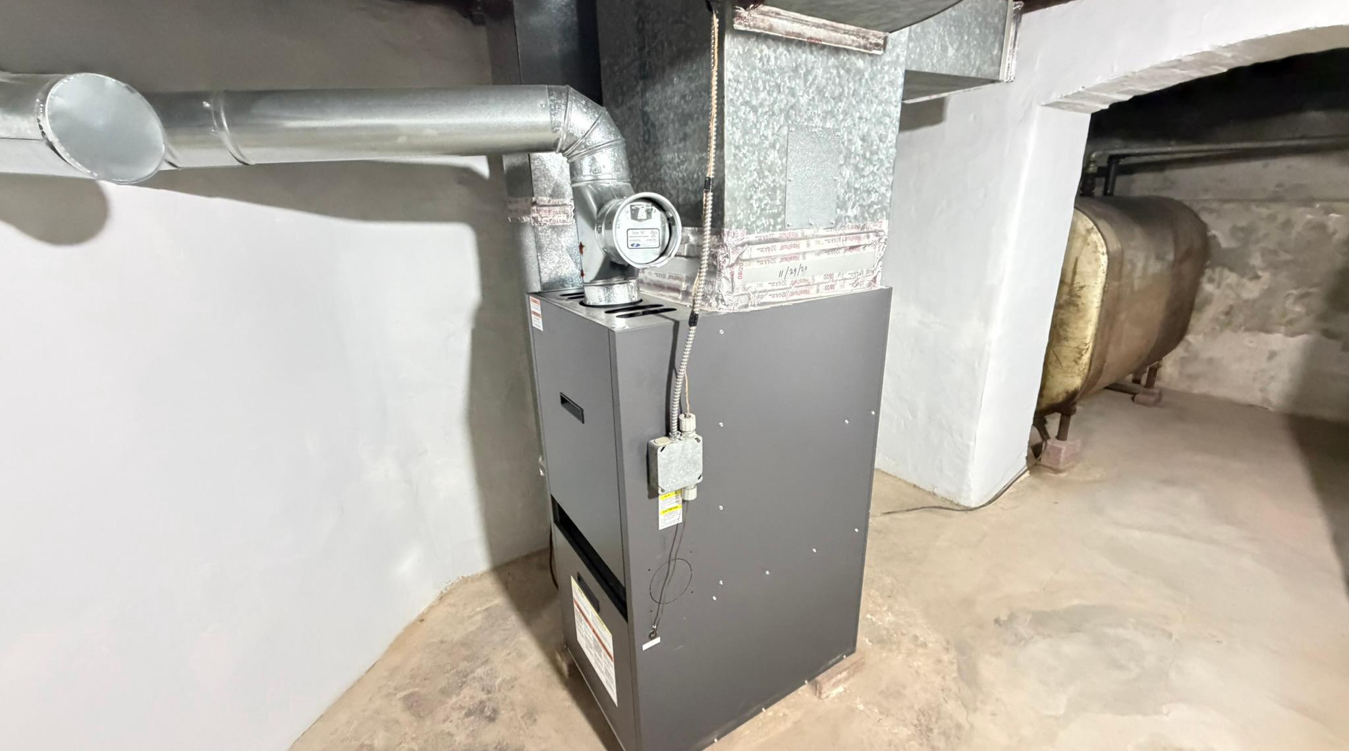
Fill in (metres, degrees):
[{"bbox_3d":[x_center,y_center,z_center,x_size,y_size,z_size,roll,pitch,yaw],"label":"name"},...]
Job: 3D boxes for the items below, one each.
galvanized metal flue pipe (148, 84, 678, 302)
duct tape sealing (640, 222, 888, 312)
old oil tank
[{"bbox_3d":[-0.505,-0.349,1.100,0.996,0.466,0.217,-6,18,-12],"label":"galvanized metal flue pipe"},{"bbox_3d":[0.172,-0.318,1.437,0.494,0.165,0.513,-12,21,-29],"label":"duct tape sealing"},{"bbox_3d":[2.386,-0.464,3.194,1.509,1.111,0.682,-13,21,-32],"label":"old oil tank"}]

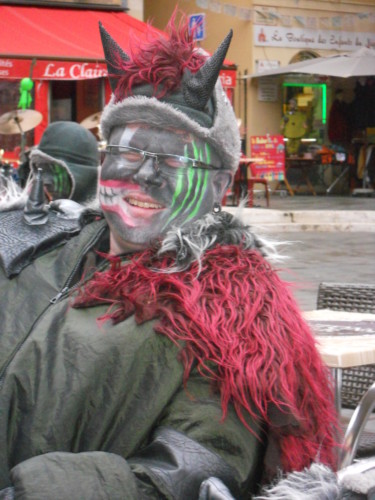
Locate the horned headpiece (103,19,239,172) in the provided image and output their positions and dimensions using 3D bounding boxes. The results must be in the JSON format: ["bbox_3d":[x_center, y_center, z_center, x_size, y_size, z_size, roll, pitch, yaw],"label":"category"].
[{"bbox_3d":[-0.023,-0.210,2.150,0.200,0.210,0.240,8,1,21],"label":"horned headpiece"}]

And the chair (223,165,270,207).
[{"bbox_3d":[0.931,-1.047,24.200,0.520,0.800,0.500,3,5,37],"label":"chair"}]

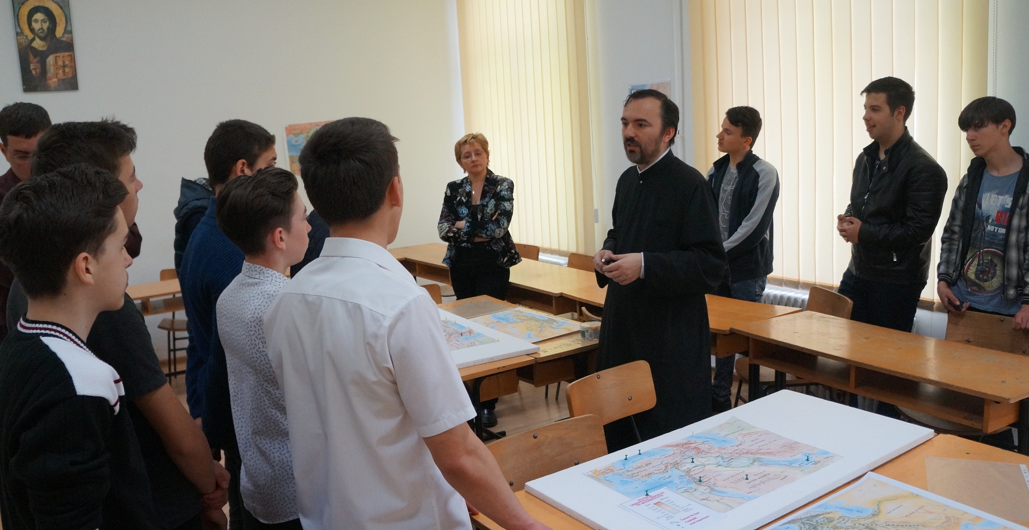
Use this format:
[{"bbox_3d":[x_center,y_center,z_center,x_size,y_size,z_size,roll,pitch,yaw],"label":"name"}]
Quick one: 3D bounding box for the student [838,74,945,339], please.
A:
[{"bbox_3d":[1.672,0.066,3.416,0.400,1.759,0.500,-7,8,-22],"label":"student"}]

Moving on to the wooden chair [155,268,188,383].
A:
[{"bbox_3d":[-2.603,0.467,6.075,0.400,0.820,0.480,-8,9,-29],"label":"wooden chair"}]

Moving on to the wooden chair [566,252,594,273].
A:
[{"bbox_3d":[0.346,0.340,5.654,0.480,0.800,0.400,-8,9,-31],"label":"wooden chair"}]

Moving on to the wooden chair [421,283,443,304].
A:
[{"bbox_3d":[-0.516,0.552,4.376,0.420,0.785,0.460,-8,10,-25],"label":"wooden chair"}]

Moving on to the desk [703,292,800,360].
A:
[{"bbox_3d":[0.822,0.550,3.988,0.500,0.750,1.220,-9,11,-31],"label":"desk"}]

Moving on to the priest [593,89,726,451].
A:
[{"bbox_3d":[0.539,0.231,2.864,0.540,1.726,0.400,3,10,41],"label":"priest"}]

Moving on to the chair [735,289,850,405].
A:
[{"bbox_3d":[1.342,0.540,3.727,0.460,0.785,0.410,-5,10,-11],"label":"chair"}]

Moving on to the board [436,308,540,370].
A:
[{"bbox_3d":[-0.363,0.321,3.421,0.500,0.022,1.000,-9,11,-28],"label":"board"}]

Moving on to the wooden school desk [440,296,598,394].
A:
[{"bbox_3d":[-0.013,0.643,3.741,0.510,0.750,1.240,-9,11,-32],"label":"wooden school desk"}]

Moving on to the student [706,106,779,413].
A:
[{"bbox_3d":[1.244,-0.018,4.320,0.380,1.712,0.460,-9,11,-30],"label":"student"}]

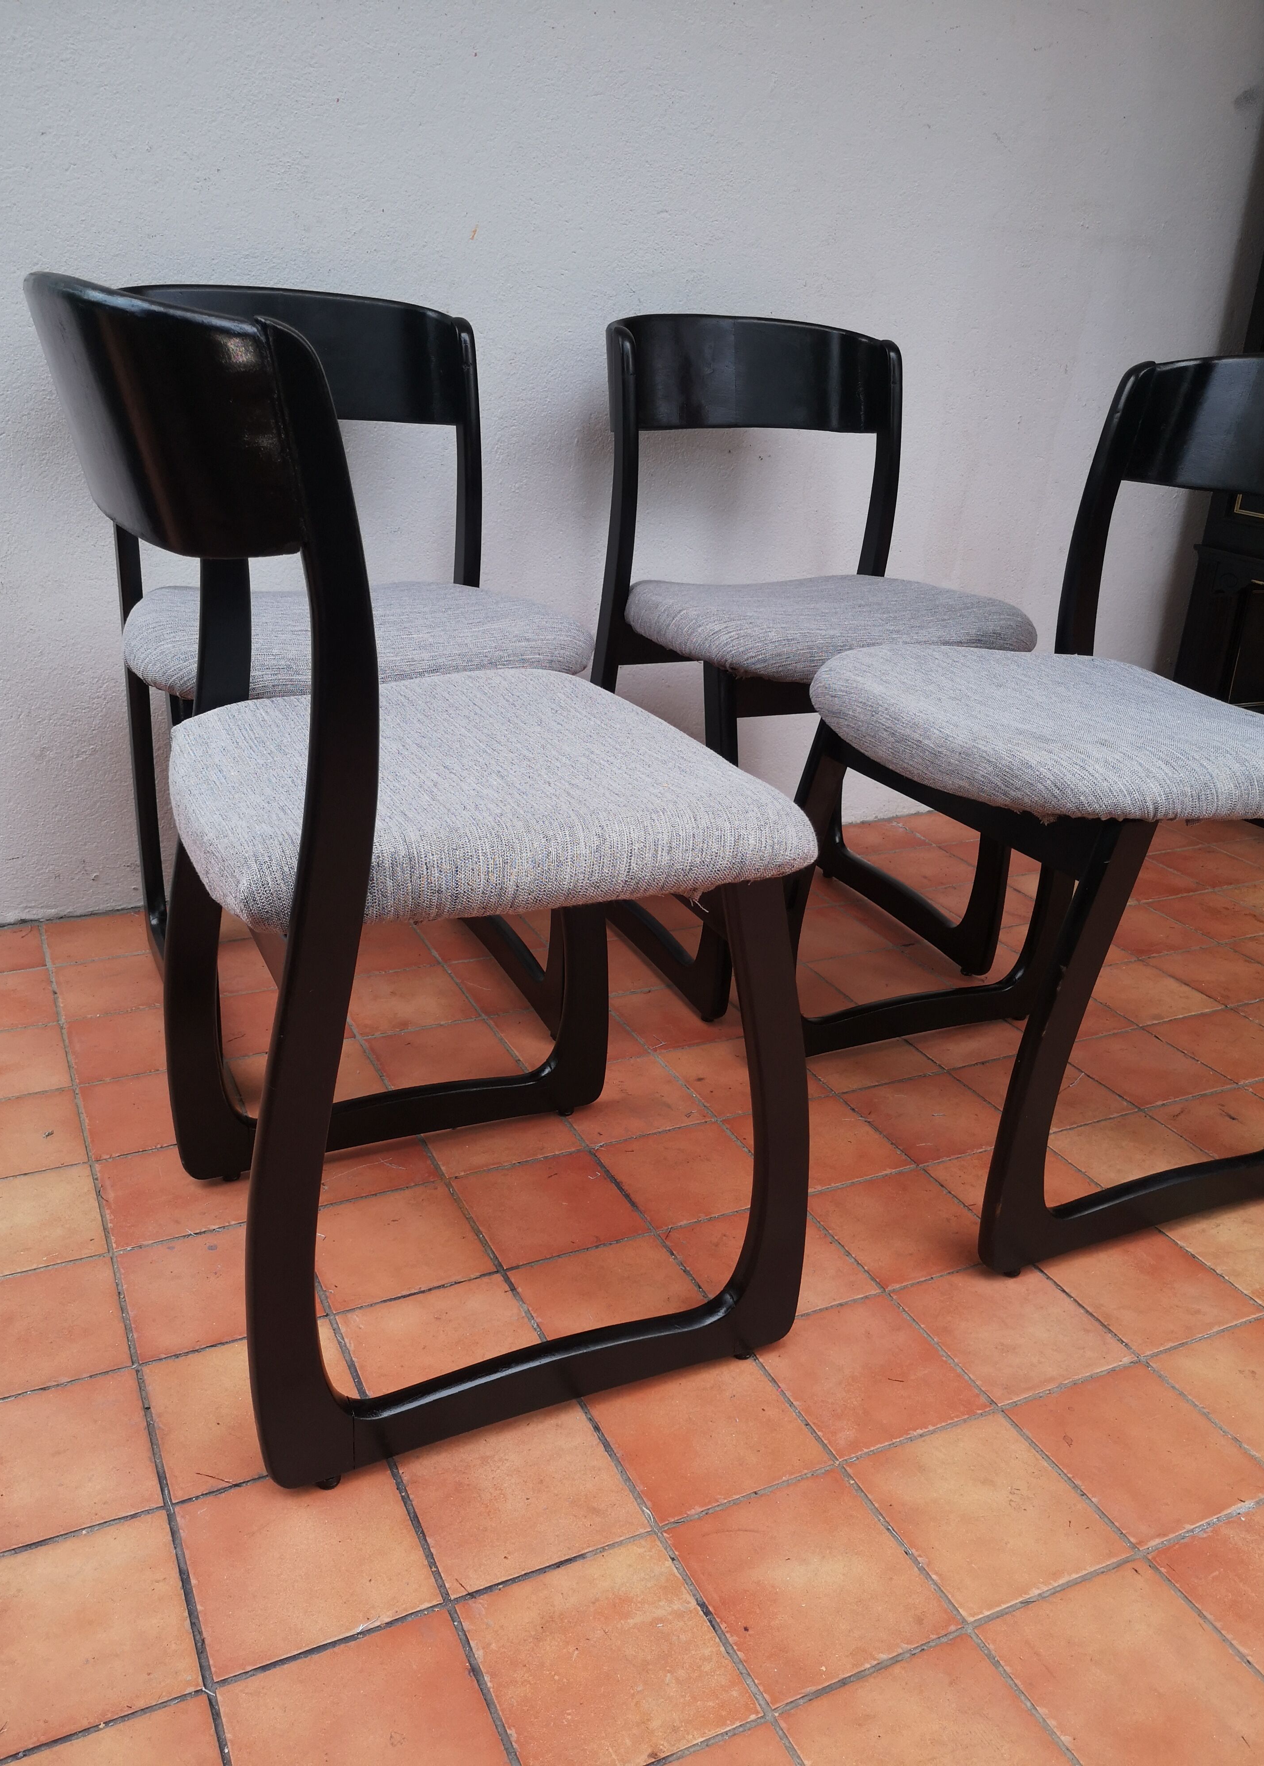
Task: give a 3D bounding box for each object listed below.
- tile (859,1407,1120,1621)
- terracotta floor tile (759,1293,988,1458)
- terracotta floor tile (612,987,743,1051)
[{"bbox_3d":[0.259,0.463,1.011,0.147,0.012,0.147,-8,25,-25],"label":"tile"},{"bbox_3d":[0.191,0.406,1.128,0.149,0.012,0.147,-7,25,-25],"label":"terracotta floor tile"},{"bbox_3d":[0.062,0.168,1.704,0.147,0.012,0.147,-8,25,-25],"label":"terracotta floor tile"}]

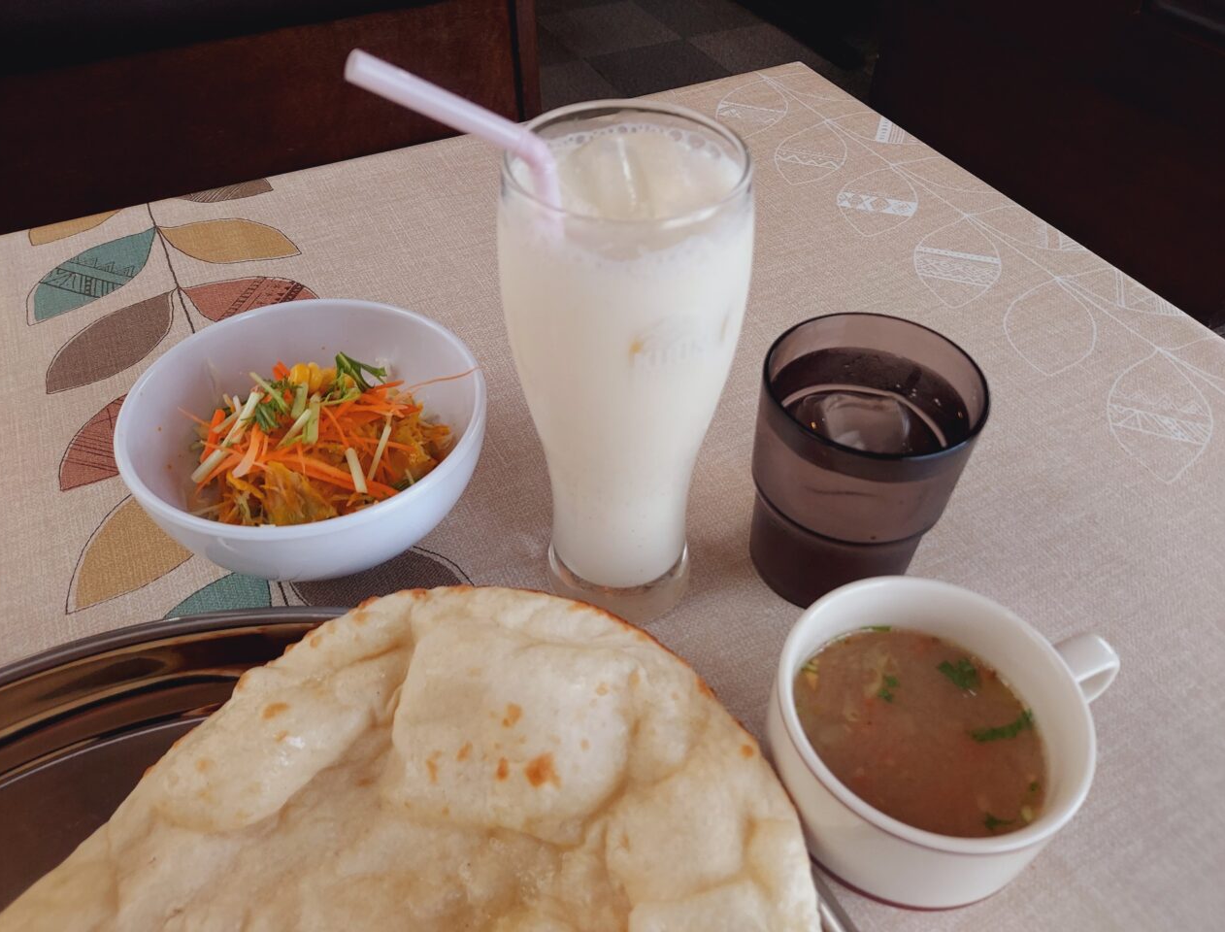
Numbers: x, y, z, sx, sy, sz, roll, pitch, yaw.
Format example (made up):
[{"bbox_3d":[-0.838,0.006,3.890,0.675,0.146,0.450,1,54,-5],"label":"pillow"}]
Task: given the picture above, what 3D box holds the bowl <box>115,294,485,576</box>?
[{"bbox_3d":[-0.108,0.000,0.341,0.125,0.065,0.125,0,46,0],"label":"bowl"}]

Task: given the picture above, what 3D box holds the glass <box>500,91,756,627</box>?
[{"bbox_3d":[0.003,-0.019,0.287,0.067,0.170,0.067,0,46,0],"label":"glass"}]

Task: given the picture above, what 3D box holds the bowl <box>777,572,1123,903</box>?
[{"bbox_3d":[0.101,0.081,0.273,0.107,0.051,0.086,-14,48,-14],"label":"bowl"}]

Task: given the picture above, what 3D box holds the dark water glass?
[{"bbox_3d":[0.085,0.003,0.323,0.072,0.088,0.072,0,46,0],"label":"dark water glass"}]

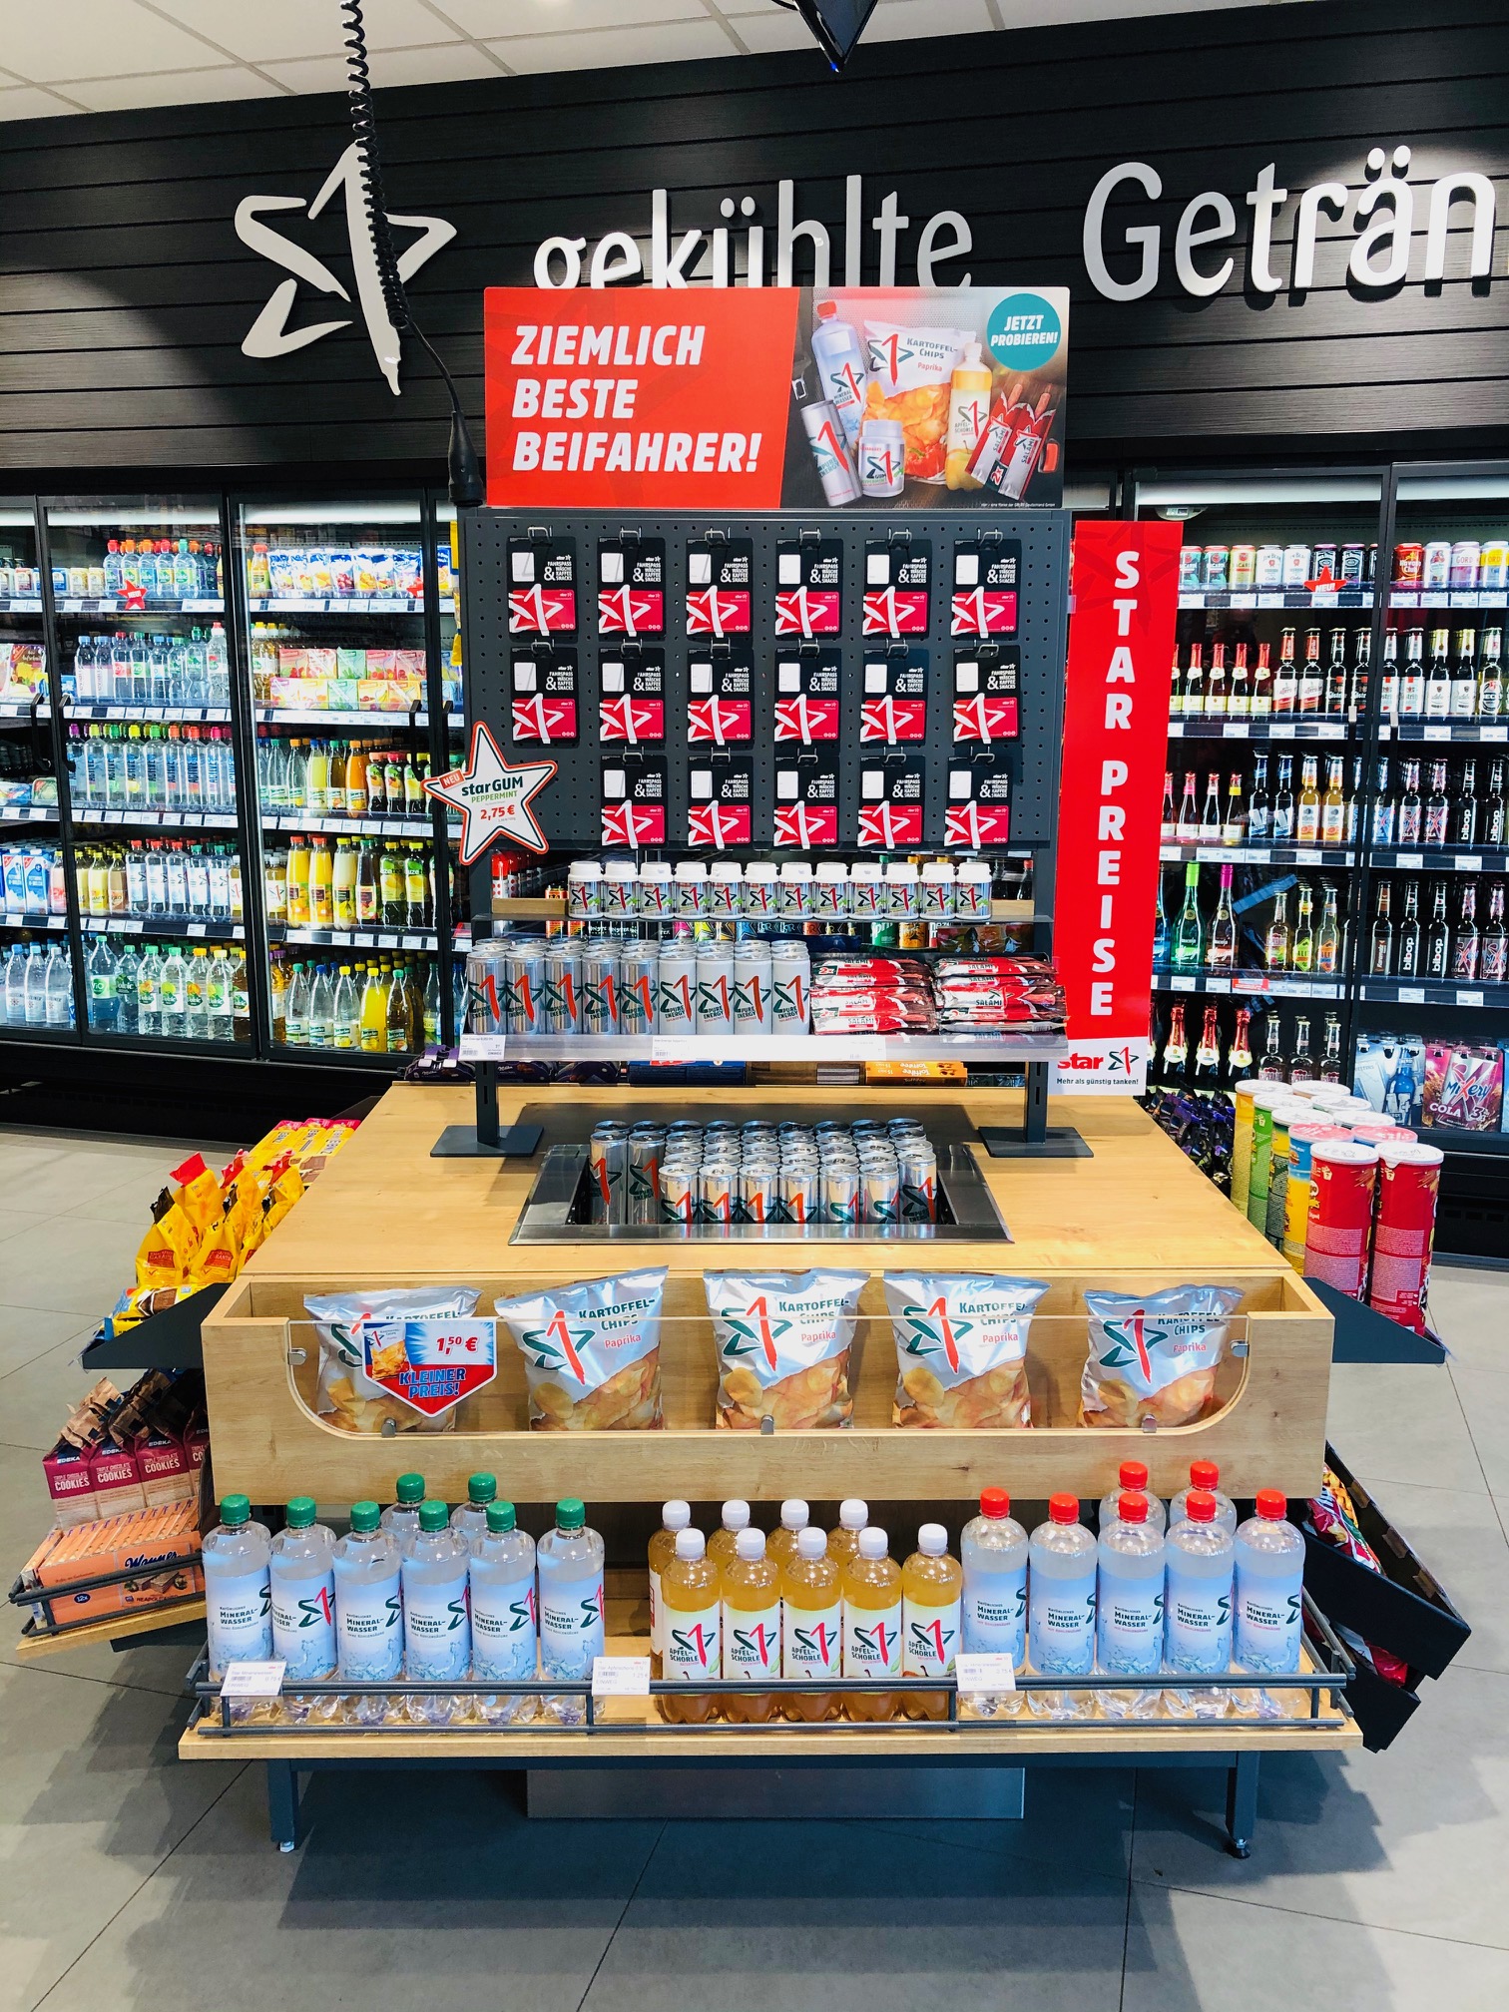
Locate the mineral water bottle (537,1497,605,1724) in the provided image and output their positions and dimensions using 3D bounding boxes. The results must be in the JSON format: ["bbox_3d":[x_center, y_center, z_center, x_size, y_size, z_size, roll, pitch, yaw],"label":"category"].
[{"bbox_3d":[-0.195,0.655,1.765,0.074,0.246,0.074,0,12,-1],"label":"mineral water bottle"}]

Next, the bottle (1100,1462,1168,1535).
[{"bbox_3d":[0.427,0.640,1.858,0.072,0.242,0.072,0,12,-1],"label":"bottle"}]

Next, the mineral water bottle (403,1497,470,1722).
[{"bbox_3d":[-0.343,0.655,1.766,0.072,0.242,0.072,0,12,-1],"label":"mineral water bottle"}]

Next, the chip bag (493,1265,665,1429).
[{"bbox_3d":[-0.201,0.412,1.906,0.189,0.205,0.075,0,12,-1],"label":"chip bag"}]

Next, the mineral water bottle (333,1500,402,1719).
[{"bbox_3d":[-0.417,0.657,1.768,0.072,0.247,0.072,0,12,-1],"label":"mineral water bottle"}]

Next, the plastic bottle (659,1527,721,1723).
[{"bbox_3d":[-0.068,0.671,1.769,0.063,0.212,0.063,0,12,-1],"label":"plastic bottle"}]

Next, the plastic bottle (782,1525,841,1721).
[{"bbox_3d":[0.064,0.671,1.771,0.065,0.211,0.065,0,12,-1],"label":"plastic bottle"}]

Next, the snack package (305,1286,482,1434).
[{"bbox_3d":[-0.425,0.441,1.903,0.195,0.230,0.065,0,4,-1],"label":"snack package"}]

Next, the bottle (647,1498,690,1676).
[{"bbox_3d":[-0.087,0.661,1.831,0.062,0.213,0.062,0,12,-1],"label":"bottle"}]

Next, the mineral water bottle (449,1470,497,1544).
[{"bbox_3d":[-0.300,0.643,1.824,0.074,0.246,0.074,0,12,-1],"label":"mineral water bottle"}]

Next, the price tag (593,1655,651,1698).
[{"bbox_3d":[-0.141,0.714,1.733,0.060,0.003,0.038,0,52,-1],"label":"price tag"}]

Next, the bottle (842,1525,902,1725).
[{"bbox_3d":[0.128,0.672,1.770,0.063,0.212,0.063,0,12,-1],"label":"bottle"}]

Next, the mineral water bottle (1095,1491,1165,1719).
[{"bbox_3d":[0.409,0.651,1.777,0.074,0.246,0.074,0,12,-1],"label":"mineral water bottle"}]

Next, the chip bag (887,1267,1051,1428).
[{"bbox_3d":[0.248,0.415,1.912,0.185,0.205,0.075,0,12,-1],"label":"chip bag"}]

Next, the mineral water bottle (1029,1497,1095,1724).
[{"bbox_3d":[0.334,0.652,1.774,0.074,0.246,0.074,0,12,-1],"label":"mineral water bottle"}]

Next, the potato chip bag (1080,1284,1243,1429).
[{"bbox_3d":[0.475,0.430,1.916,0.185,0.225,0.075,0,4,-1],"label":"potato chip bag"}]

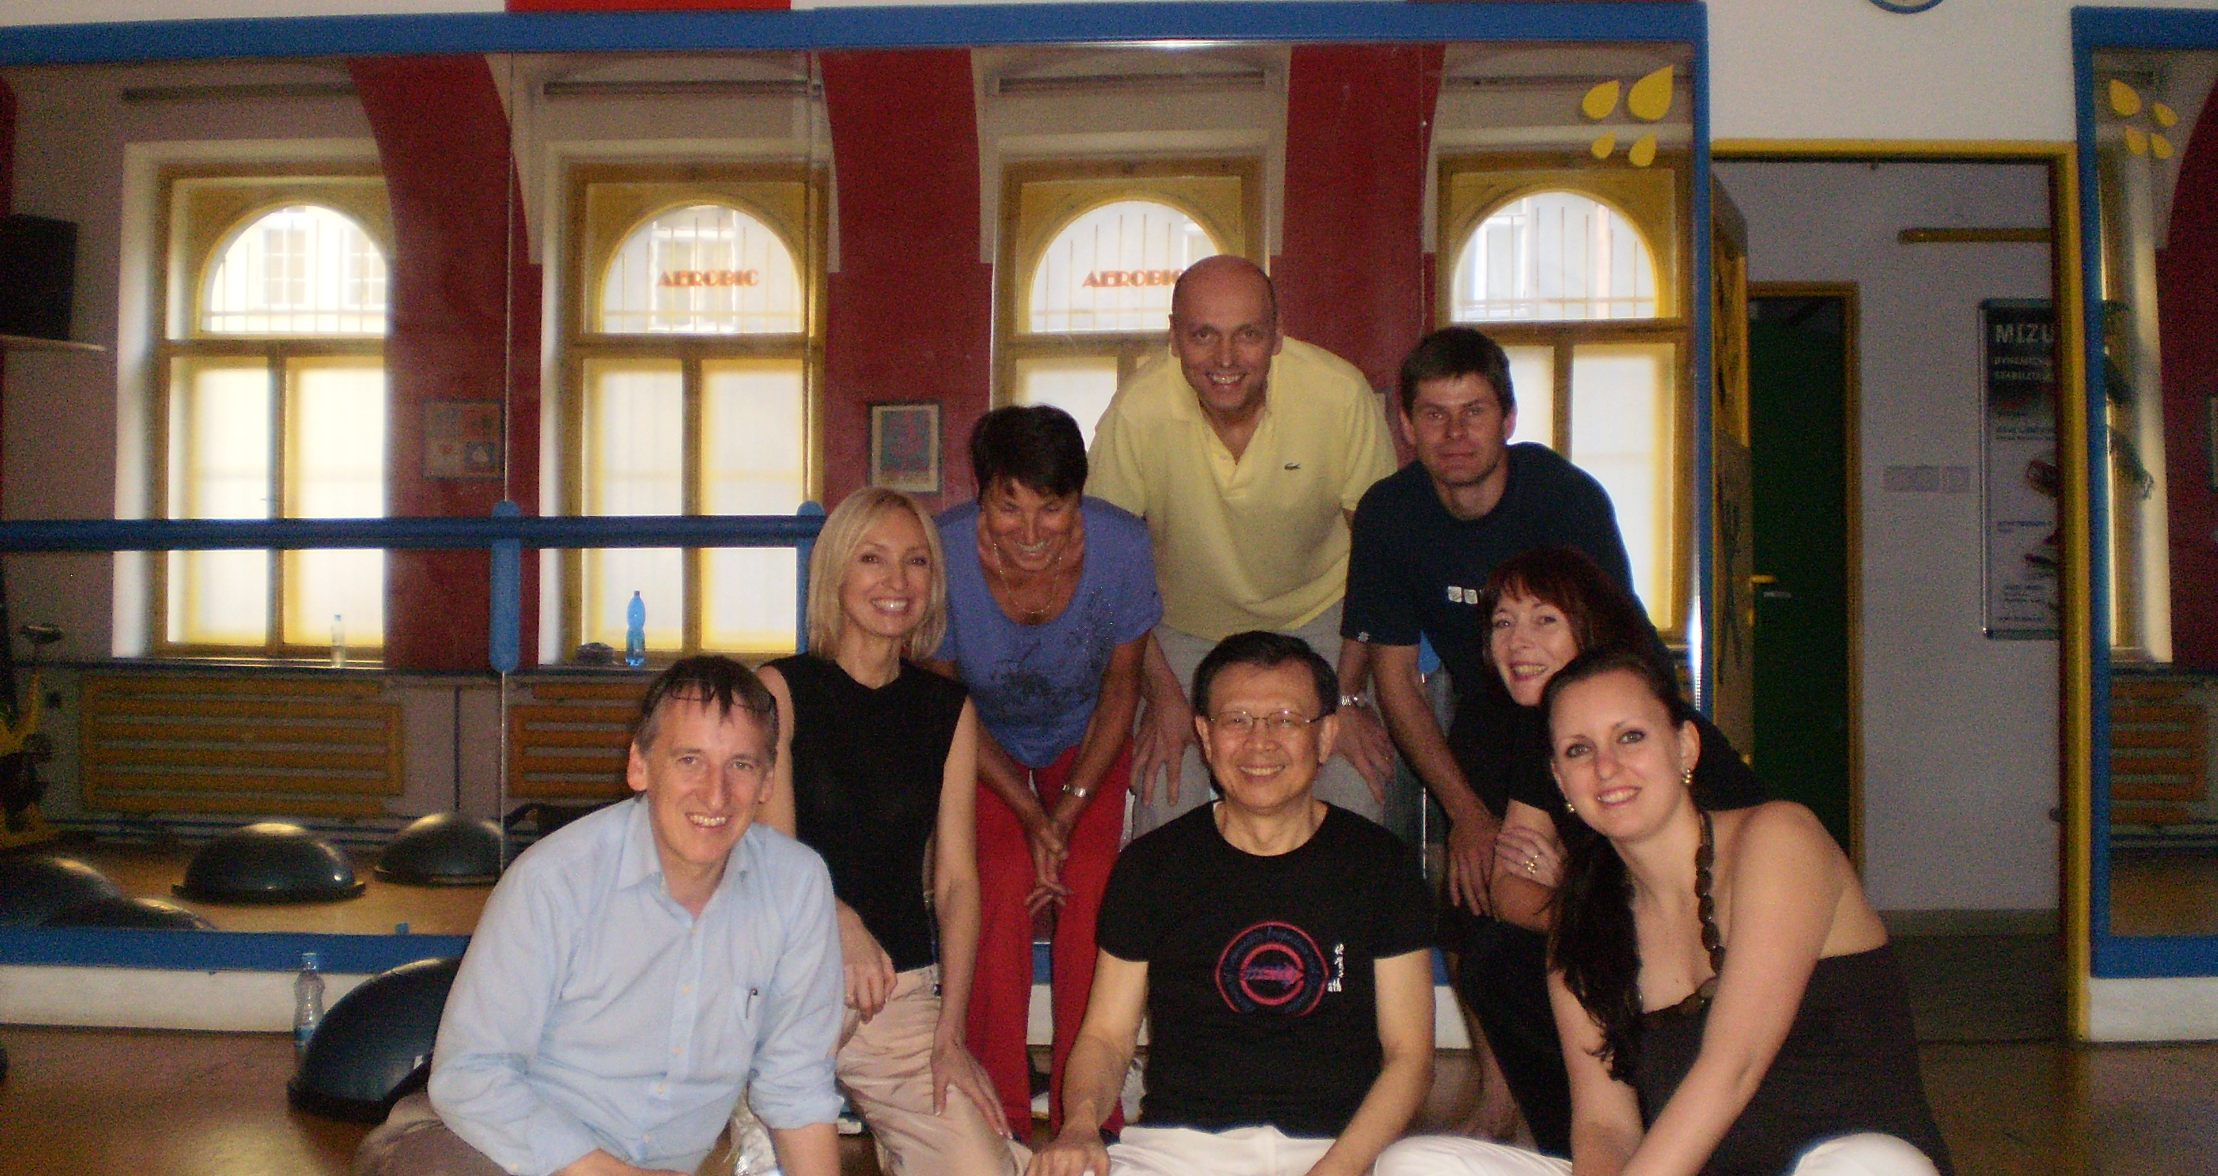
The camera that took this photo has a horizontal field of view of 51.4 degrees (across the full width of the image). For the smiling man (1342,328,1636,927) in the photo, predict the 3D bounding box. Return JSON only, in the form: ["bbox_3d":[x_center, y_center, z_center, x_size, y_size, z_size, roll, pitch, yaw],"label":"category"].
[{"bbox_3d":[0.620,0.256,3.730,0.530,1.310,0.750,0,-2,14],"label":"smiling man"}]

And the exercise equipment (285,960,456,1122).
[{"bbox_3d":[-1.080,0.769,3.930,0.640,0.270,0.640,0,-2,0],"label":"exercise equipment"}]

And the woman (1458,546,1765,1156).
[{"bbox_3d":[0.735,0.419,3.320,0.580,0.950,0.700,-1,-3,25],"label":"woman"}]

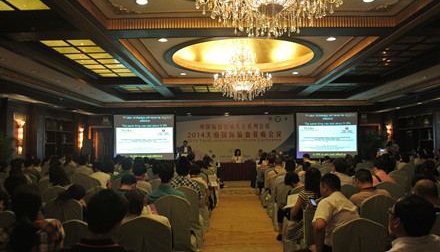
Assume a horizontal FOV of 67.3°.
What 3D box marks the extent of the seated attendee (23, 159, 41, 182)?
[{"bbox_3d":[-4.080,1.342,7.150,0.480,1.250,0.750,-1,-3,4],"label":"seated attendee"}]

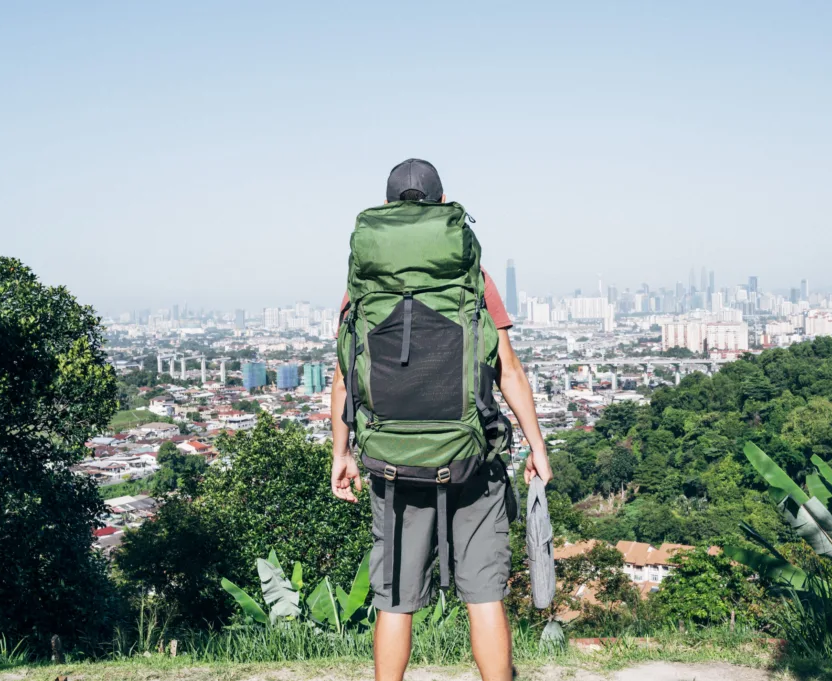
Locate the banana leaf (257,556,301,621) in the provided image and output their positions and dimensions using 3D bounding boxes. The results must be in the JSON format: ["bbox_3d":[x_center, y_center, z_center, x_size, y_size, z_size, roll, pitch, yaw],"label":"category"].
[{"bbox_3d":[-0.712,1.282,5.300,0.200,0.329,0.120,-19,-3,-5],"label":"banana leaf"}]

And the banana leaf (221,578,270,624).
[{"bbox_3d":[-0.886,1.347,5.300,0.090,0.297,0.140,-46,0,-23],"label":"banana leaf"}]

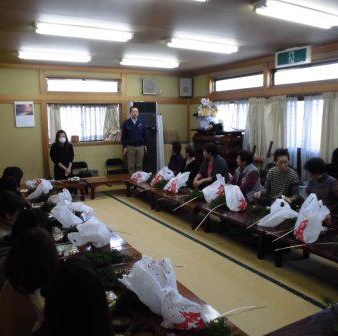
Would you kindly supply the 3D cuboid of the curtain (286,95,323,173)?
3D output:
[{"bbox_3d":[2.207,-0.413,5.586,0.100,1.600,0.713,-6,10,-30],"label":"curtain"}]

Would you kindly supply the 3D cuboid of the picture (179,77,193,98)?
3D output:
[{"bbox_3d":[0.455,-2.094,8.750,0.370,0.510,0.040,1,9,13],"label":"picture"}]

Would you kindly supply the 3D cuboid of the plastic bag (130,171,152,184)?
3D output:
[{"bbox_3d":[-0.502,0.173,5.929,0.340,0.200,0.260,1,9,11],"label":"plastic bag"}]

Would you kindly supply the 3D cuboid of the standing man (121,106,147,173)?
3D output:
[{"bbox_3d":[-0.766,-0.456,7.438,0.520,1.730,0.320,-3,9,-12],"label":"standing man"}]

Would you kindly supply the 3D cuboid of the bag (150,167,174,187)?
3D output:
[{"bbox_3d":[-0.133,0.154,5.846,0.360,0.330,0.350,7,12,42],"label":"bag"}]

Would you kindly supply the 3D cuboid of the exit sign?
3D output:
[{"bbox_3d":[2.192,-1.933,5.929,0.090,0.270,0.710,-6,10,-30],"label":"exit sign"}]

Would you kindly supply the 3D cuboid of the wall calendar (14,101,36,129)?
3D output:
[{"bbox_3d":[-2.971,-1.103,6.929,0.370,0.540,0.015,-6,10,-31],"label":"wall calendar"}]

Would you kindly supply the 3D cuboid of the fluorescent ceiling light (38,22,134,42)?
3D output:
[{"bbox_3d":[-1.074,-1.674,4.272,1.230,0.100,0.220,-6,10,-30],"label":"fluorescent ceiling light"}]

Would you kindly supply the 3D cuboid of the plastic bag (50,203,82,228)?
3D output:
[{"bbox_3d":[-1.156,0.531,3.835,0.360,0.220,0.420,-6,10,-31],"label":"plastic bag"}]

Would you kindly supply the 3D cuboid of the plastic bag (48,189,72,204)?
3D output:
[{"bbox_3d":[-1.501,0.359,4.581,0.280,0.200,0.240,-6,10,-30],"label":"plastic bag"}]

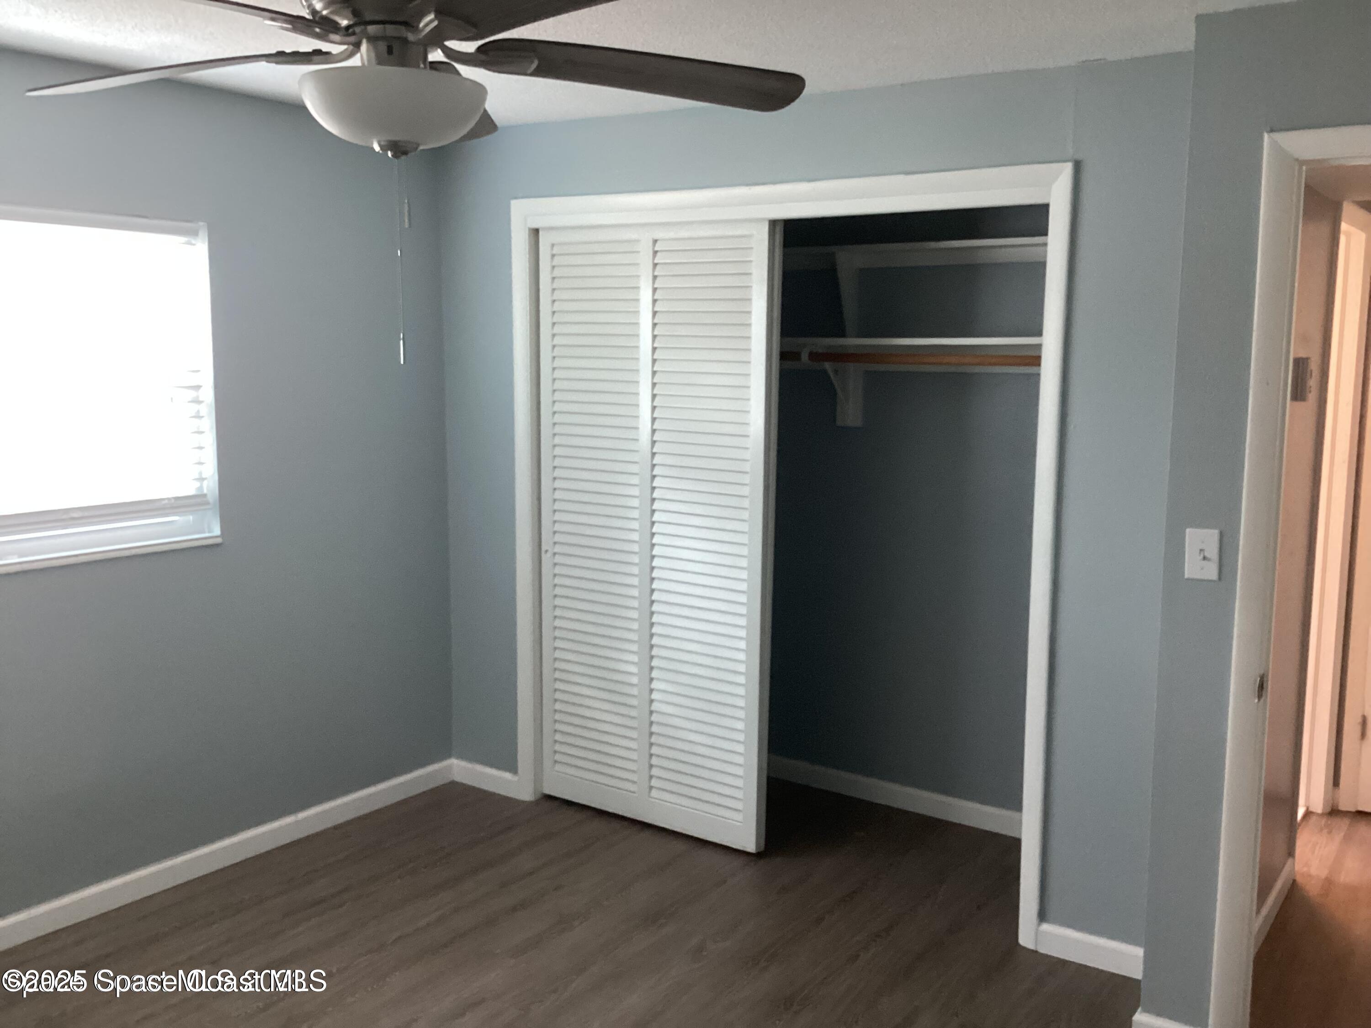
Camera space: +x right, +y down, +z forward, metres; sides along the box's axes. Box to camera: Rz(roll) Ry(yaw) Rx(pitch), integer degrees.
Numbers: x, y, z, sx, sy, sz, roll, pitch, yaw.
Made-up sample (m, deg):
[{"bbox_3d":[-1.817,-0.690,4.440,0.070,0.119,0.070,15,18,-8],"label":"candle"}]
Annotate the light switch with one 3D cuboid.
[{"bbox_3d":[1.160,0.092,2.759,0.070,0.115,0.016,6,9,35],"label":"light switch"}]

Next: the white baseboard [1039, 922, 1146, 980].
[{"bbox_3d":[1.133,1.200,3.365,0.325,0.085,0.015,6,9,35],"label":"white baseboard"}]

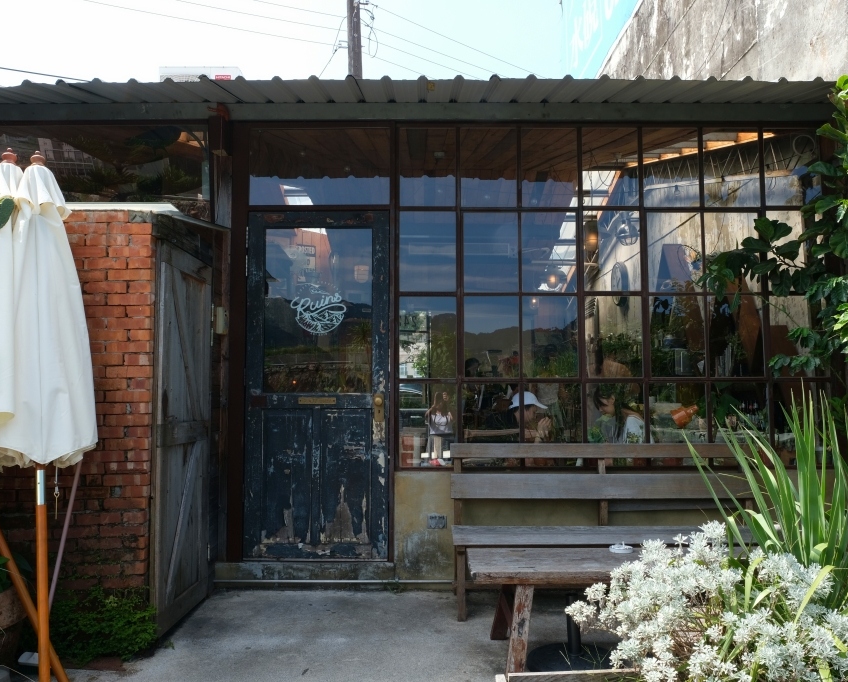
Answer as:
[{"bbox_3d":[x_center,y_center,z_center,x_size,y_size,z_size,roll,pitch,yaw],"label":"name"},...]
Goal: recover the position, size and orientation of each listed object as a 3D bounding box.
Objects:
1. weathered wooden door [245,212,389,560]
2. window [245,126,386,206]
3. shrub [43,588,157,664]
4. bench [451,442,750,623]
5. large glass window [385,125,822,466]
[{"bbox_3d":[-0.676,0.265,4.272,0.921,2.171,0.060,0,-4,0],"label":"weathered wooden door"},{"bbox_3d":[-0.676,-1.117,4.364,0.926,0.522,0.070,0,-4,0],"label":"window"},{"bbox_3d":[-1.550,1.318,3.210,0.570,0.290,0.340,0,-4,0],"label":"shrub"},{"bbox_3d":[1.065,1.050,3.859,1.830,0.900,0.520,0,-4,0],"label":"bench"},{"bbox_3d":[1.151,-0.293,4.309,2.707,2.212,0.080,0,-4,0],"label":"large glass window"}]

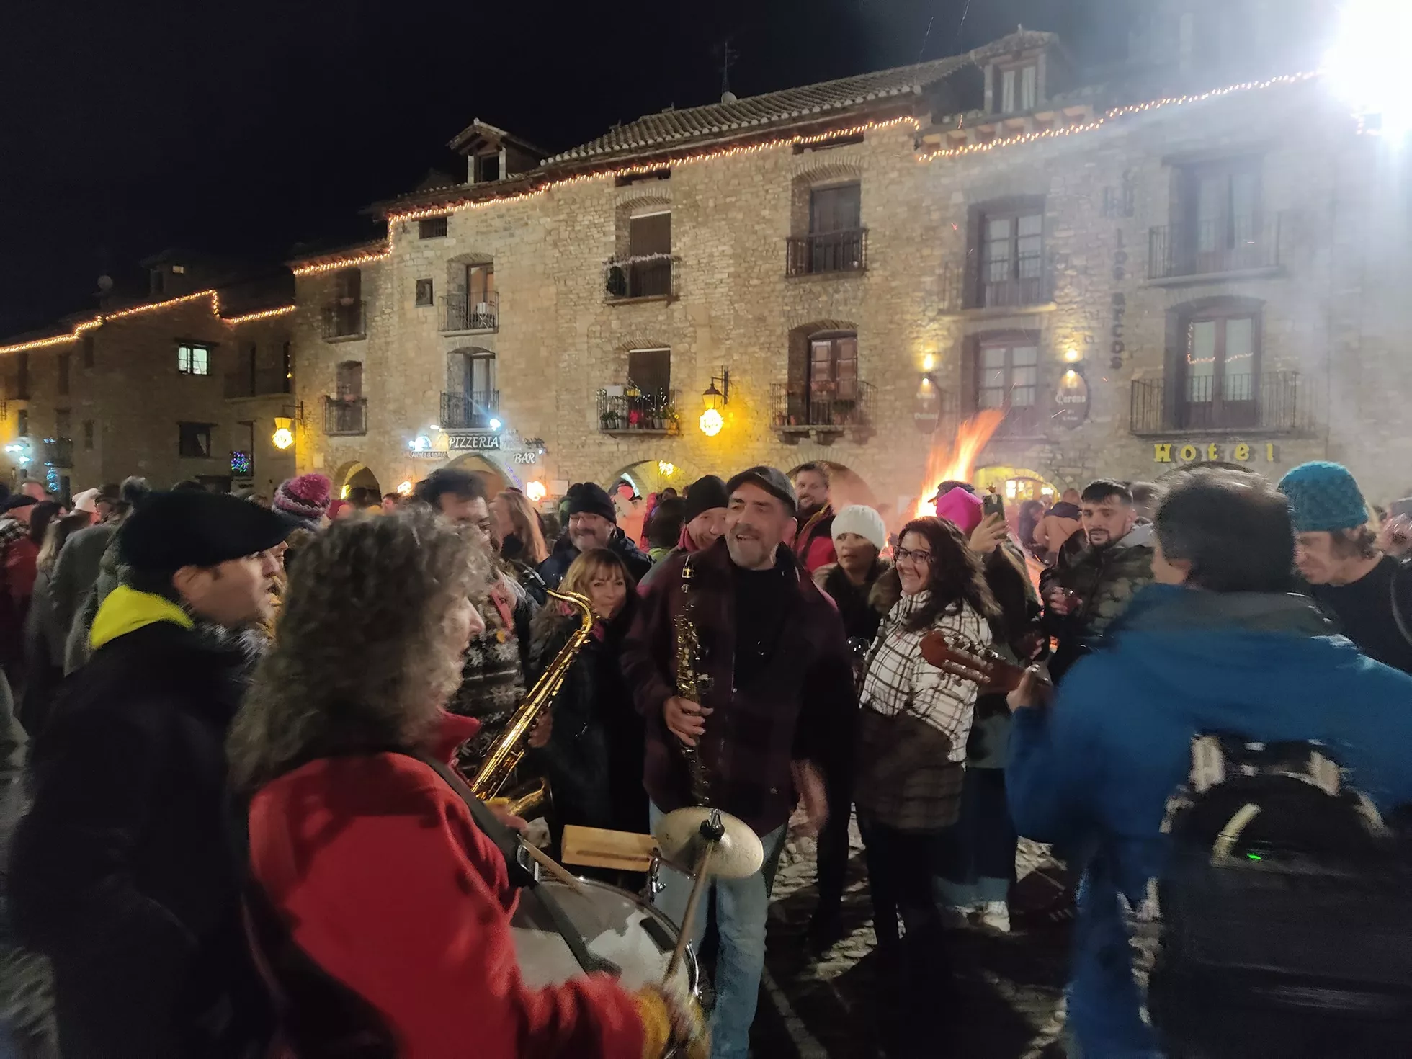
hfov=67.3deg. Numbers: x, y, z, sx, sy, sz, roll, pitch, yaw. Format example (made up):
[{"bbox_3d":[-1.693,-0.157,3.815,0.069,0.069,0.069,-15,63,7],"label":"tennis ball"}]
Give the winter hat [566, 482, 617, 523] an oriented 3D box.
[{"bbox_3d":[-0.414,-0.094,3.850,0.190,0.165,0.220,1,2,21],"label":"winter hat"}]

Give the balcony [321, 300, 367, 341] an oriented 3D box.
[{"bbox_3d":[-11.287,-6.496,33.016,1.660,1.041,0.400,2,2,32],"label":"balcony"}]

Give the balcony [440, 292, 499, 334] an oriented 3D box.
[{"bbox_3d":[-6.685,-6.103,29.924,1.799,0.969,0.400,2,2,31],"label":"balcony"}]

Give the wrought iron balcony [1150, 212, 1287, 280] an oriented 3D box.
[{"bbox_3d":[9.419,-5.190,19.633,2.250,1.000,0.500,2,2,32],"label":"wrought iron balcony"}]

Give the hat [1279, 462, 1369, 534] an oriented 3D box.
[{"bbox_3d":[1.734,-0.091,2.980,0.250,0.200,0.210,-8,-2,9],"label":"hat"}]

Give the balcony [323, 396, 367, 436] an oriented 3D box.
[{"bbox_3d":[-10.989,-3.432,32.292,1.500,1.100,0.400,2,2,31],"label":"balcony"}]

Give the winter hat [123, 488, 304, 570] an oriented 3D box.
[{"bbox_3d":[-0.808,0.001,1.720,0.280,0.130,0.250,0,2,-29],"label":"winter hat"}]

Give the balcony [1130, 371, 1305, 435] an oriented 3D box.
[{"bbox_3d":[9.566,-2.340,19.928,2.888,1.022,0.750,2,2,33],"label":"balcony"}]

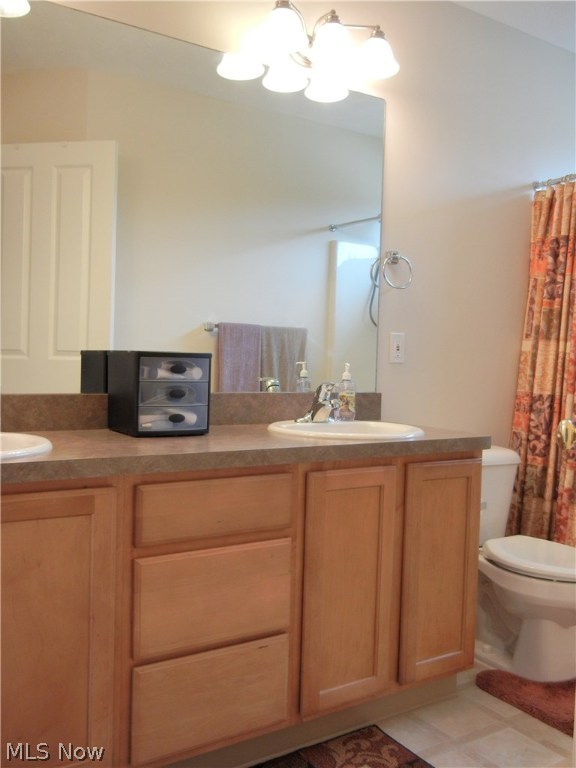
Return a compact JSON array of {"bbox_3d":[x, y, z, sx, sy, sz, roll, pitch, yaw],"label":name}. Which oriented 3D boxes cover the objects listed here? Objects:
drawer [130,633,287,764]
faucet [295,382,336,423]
[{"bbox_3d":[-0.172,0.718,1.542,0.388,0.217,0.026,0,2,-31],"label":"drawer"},{"bbox_3d":[0.115,0.063,2.111,0.155,0.130,0.155,0,2,-31],"label":"faucet"}]

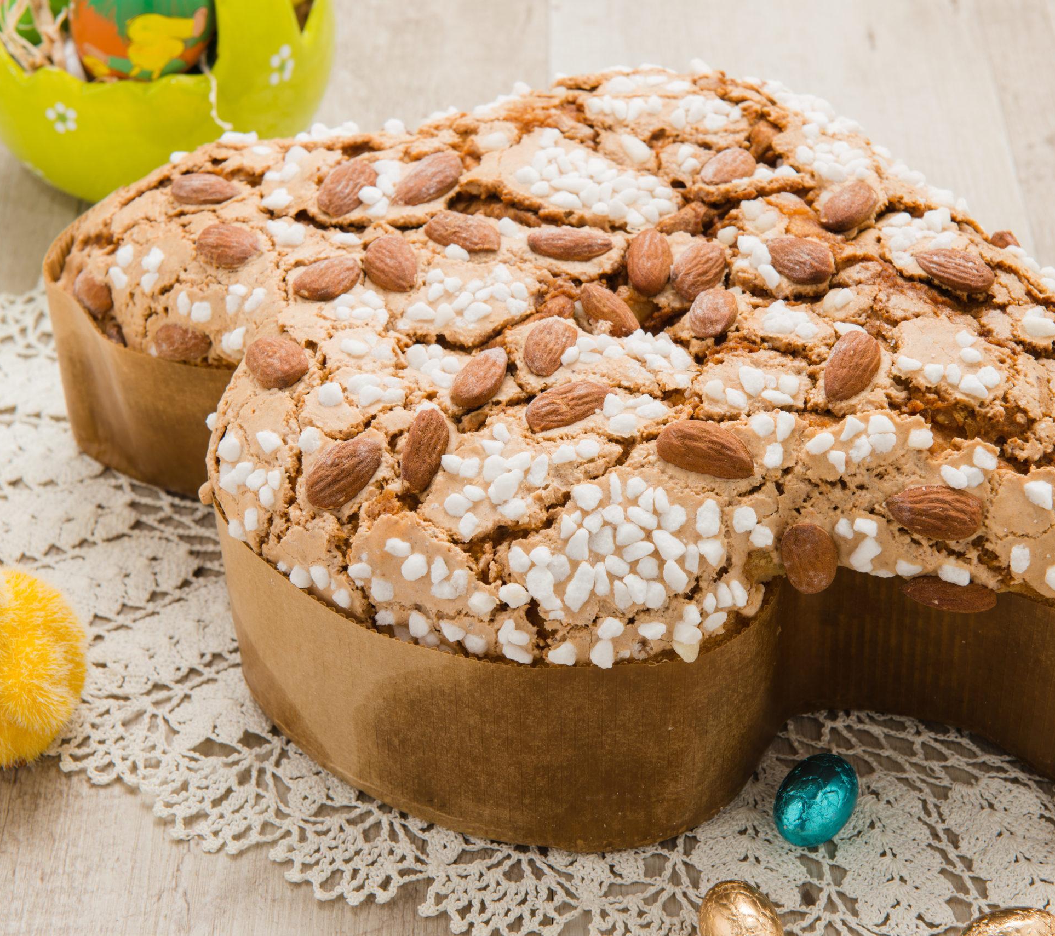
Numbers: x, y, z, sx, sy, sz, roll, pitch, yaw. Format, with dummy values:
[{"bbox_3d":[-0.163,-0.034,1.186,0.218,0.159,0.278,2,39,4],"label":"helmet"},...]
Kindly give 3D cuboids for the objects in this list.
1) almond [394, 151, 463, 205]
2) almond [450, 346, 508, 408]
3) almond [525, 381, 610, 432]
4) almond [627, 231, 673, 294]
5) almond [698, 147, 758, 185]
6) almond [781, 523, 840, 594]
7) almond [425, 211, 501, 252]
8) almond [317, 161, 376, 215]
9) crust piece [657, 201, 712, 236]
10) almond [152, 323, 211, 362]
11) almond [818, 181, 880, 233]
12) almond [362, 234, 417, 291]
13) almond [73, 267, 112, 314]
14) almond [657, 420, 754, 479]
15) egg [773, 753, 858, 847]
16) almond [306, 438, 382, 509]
[{"bbox_3d":[-0.027,-0.079,0.744,0.013,0.009,0.024,29,56,32],"label":"almond"},{"bbox_3d":[-0.012,-0.022,0.661,0.011,0.008,0.021,16,51,27],"label":"almond"},{"bbox_3d":[0.010,-0.015,0.671,0.023,0.008,0.012,-22,49,-16],"label":"almond"},{"bbox_3d":[0.032,-0.054,0.713,0.012,0.009,0.024,3,48,4],"label":"almond"},{"bbox_3d":[0.054,-0.081,0.727,0.012,0.008,0.021,28,40,34],"label":"almond"},{"bbox_3d":[0.067,0.021,0.647,0.013,0.008,0.019,-10,59,2],"label":"almond"},{"bbox_3d":[-0.017,-0.063,0.724,0.024,0.008,0.012,21,45,31],"label":"almond"},{"bbox_3d":[-0.049,-0.076,0.738,0.013,0.009,0.023,16,51,22],"label":"almond"},{"bbox_3d":[0.039,-0.062,0.679,0.015,0.008,0.009,-19,58,-9],"label":"crust piece"},{"bbox_3d":[-0.091,-0.033,0.717,0.019,0.008,0.011,2,70,30],"label":"almond"},{"bbox_3d":[0.086,-0.070,0.731,0.013,0.009,0.025,33,48,20],"label":"almond"},{"bbox_3d":[-0.035,-0.053,0.708,0.013,0.008,0.022,-27,48,-11],"label":"almond"},{"bbox_3d":[-0.120,-0.049,0.754,0.011,0.008,0.022,-55,41,7],"label":"almond"},{"bbox_3d":[0.043,-0.005,0.662,0.025,0.009,0.012,24,59,13],"label":"almond"},{"bbox_3d":[0.070,0.081,0.668,0.020,0.020,0.027,18,43,22],"label":"egg"},{"bbox_3d":[-0.044,0.002,0.656,0.022,0.008,0.013,-41,63,-4],"label":"almond"}]

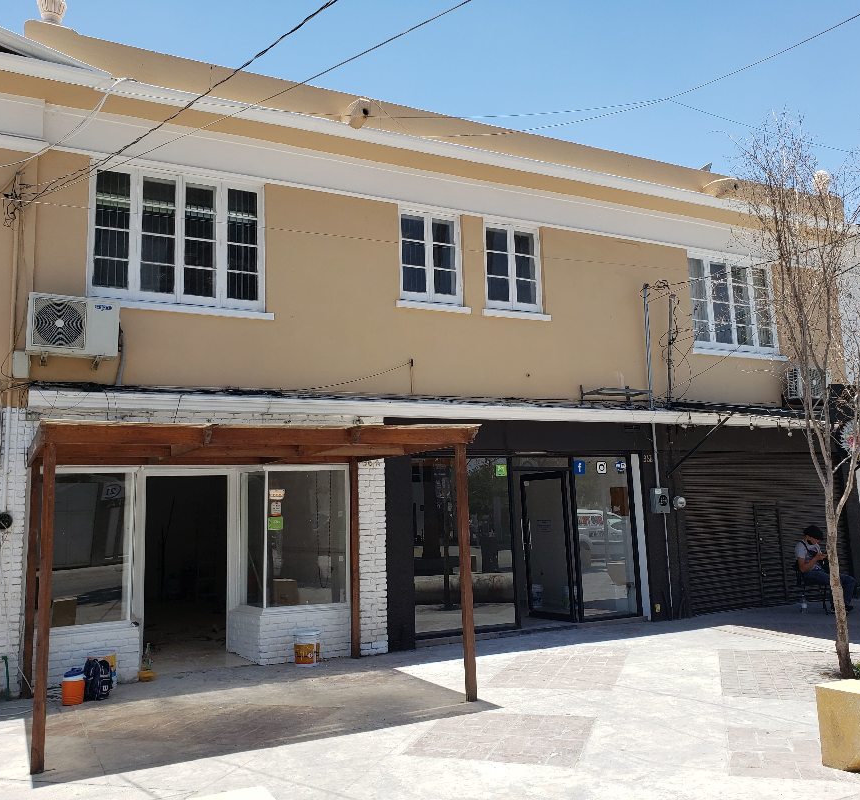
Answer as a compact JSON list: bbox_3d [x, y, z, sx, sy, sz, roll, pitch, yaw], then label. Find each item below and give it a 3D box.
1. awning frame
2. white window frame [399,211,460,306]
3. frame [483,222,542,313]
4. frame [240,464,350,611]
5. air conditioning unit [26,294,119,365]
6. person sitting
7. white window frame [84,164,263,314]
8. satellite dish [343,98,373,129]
[{"bbox_3d":[-1.670,1.503,7.309,3.560,2.360,2.530,2,-8,-27],"label":"awning frame"},{"bbox_3d":[0.011,-1.780,10.139,0.880,1.160,0.120,2,-8,-27],"label":"white window frame"},{"bbox_3d":[1.108,-1.742,10.694,0.885,1.160,0.120,2,-8,-27],"label":"frame"},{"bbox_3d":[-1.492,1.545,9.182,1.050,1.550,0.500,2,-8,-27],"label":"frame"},{"bbox_3d":[-3.485,-0.693,7.826,0.810,0.580,0.320,2,-8,-27],"label":"air conditioning unit"},{"bbox_3d":[5.561,2.400,11.406,0.780,1.200,0.500,-7,-9,38],"label":"person sitting"},{"bbox_3d":[-2.719,-1.733,8.739,1.855,1.450,0.120,2,-8,-27],"label":"white window frame"},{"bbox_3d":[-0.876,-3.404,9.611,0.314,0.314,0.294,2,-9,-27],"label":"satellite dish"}]

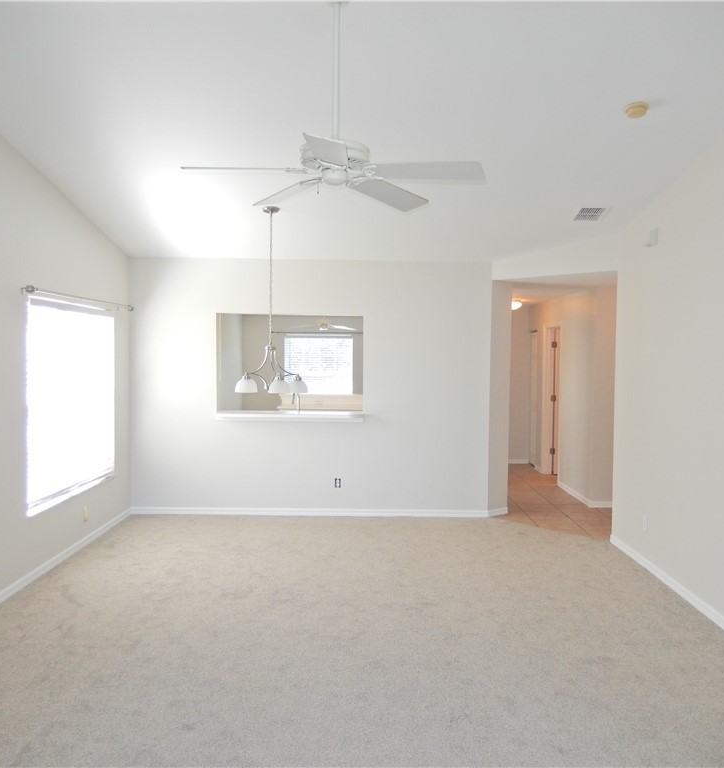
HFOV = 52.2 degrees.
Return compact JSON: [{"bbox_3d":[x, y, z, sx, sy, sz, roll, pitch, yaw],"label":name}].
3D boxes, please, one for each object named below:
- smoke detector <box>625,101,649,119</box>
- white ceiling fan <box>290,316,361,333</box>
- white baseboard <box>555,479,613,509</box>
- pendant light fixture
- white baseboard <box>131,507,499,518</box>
[{"bbox_3d":[1.580,-1.567,4.246,0.140,0.050,0.140,1,-7,0],"label":"smoke detector"},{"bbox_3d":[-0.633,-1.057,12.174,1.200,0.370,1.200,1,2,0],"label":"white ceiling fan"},{"bbox_3d":[2.620,1.294,8.743,0.259,0.072,1.391,1,2,0],"label":"white baseboard"},{"bbox_3d":[-0.739,-0.676,6.002,0.600,1.516,0.590,1,2,0],"label":"pendant light fixture"},{"bbox_3d":[-0.512,1.310,7.522,3.683,0.070,0.020,1,2,0],"label":"white baseboard"}]

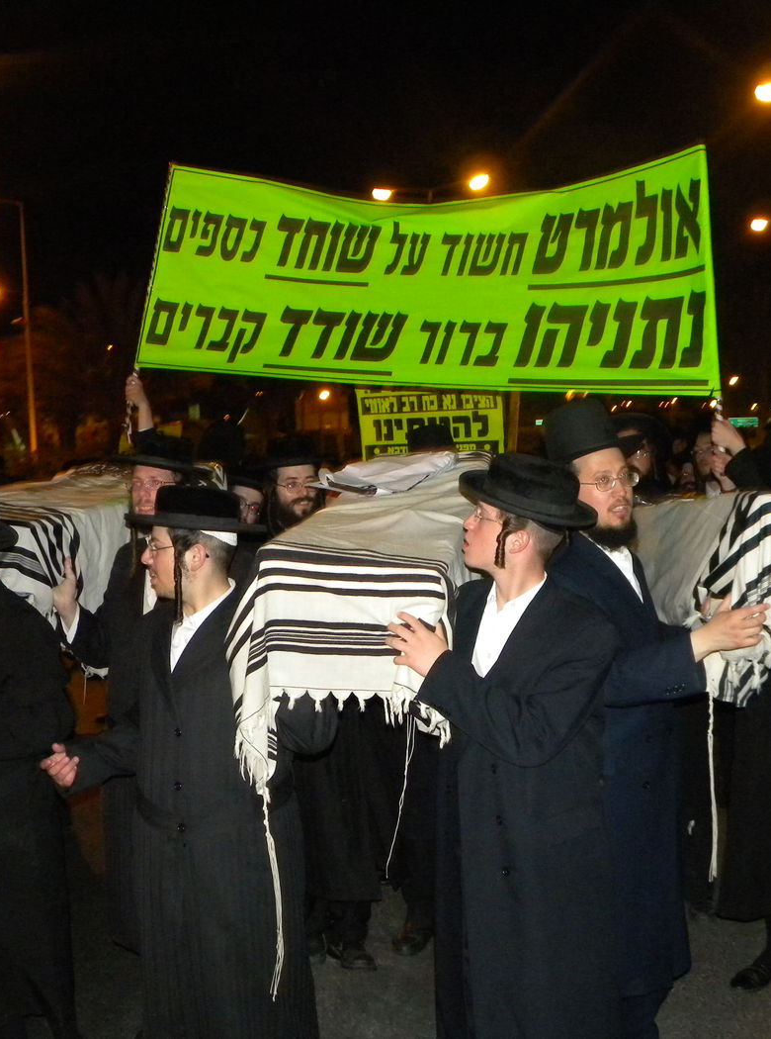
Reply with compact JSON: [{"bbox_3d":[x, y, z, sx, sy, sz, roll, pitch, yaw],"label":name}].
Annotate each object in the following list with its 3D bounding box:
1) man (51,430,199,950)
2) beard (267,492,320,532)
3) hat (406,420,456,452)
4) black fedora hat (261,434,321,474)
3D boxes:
[{"bbox_3d":[-0.865,0.589,3.850,0.560,1.790,0.470,-1,2,21],"label":"man"},{"bbox_3d":[-0.319,-0.021,3.950,0.180,0.160,0.130,-5,2,-24],"label":"beard"},{"bbox_3d":[0.205,-0.369,5.000,0.290,0.130,0.330,-2,2,12],"label":"hat"},{"bbox_3d":[-0.344,-0.235,4.020,0.300,0.135,0.330,-6,0,-24],"label":"black fedora hat"}]

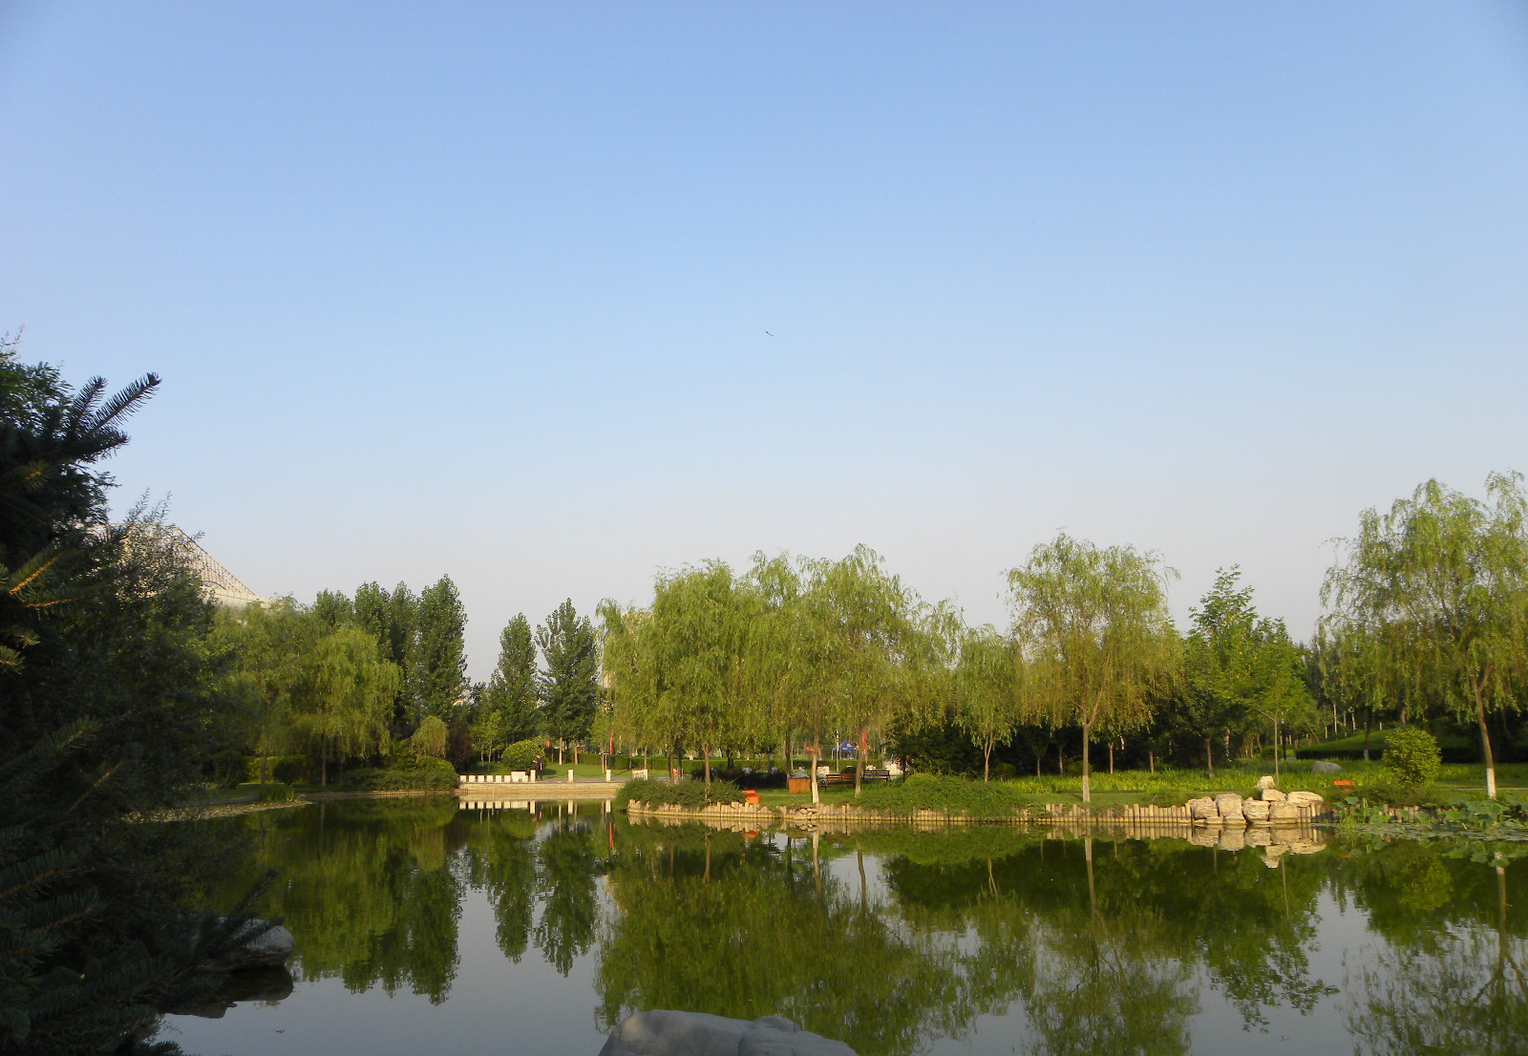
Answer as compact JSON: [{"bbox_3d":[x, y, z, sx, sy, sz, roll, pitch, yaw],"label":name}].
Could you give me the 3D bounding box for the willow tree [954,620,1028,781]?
[{"bbox_3d":[8.585,6.891,43.326,2.700,6.550,2.620,-3,-11,11],"label":"willow tree"}]

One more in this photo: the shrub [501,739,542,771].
[{"bbox_3d":[-17.357,16.328,82.633,2.950,2.280,2.950,2,-11,-12],"label":"shrub"}]

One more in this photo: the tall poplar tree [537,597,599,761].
[{"bbox_3d":[-15.823,12.368,92.476,4.810,13.380,4.570,1,-11,-10],"label":"tall poplar tree"}]

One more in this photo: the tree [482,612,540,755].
[{"bbox_3d":[-20.305,12.915,92.298,4.300,12.340,3.960,2,-11,-12],"label":"tree"}]

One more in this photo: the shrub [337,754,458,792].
[{"bbox_3d":[-24.980,16.745,78.547,7.950,2.480,4.000,3,-11,-17],"label":"shrub"}]

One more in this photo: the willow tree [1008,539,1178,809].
[{"bbox_3d":[12.293,5.066,42.976,6.390,9.920,6.200,-4,-11,16],"label":"willow tree"}]

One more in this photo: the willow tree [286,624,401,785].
[{"bbox_3d":[-28.175,11.876,77.227,7.250,10.840,7.250,3,-12,-19],"label":"willow tree"}]

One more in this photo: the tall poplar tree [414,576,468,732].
[{"bbox_3d":[-28.010,12.505,99.603,4.590,16.790,4.590,3,-11,-15],"label":"tall poplar tree"}]

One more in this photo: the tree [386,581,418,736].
[{"bbox_3d":[-30.557,12.307,96.955,3.100,15.780,3.100,3,-11,-17],"label":"tree"}]

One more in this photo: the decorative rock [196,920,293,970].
[{"bbox_3d":[-6.460,5.158,14.326,1.220,0.500,0.980,4,-12,-23],"label":"decorative rock"}]

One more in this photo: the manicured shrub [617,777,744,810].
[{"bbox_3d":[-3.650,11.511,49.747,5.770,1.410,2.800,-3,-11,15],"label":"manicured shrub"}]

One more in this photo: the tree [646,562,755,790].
[{"bbox_3d":[-2.780,6.566,50.075,4.780,10.290,4.780,0,-11,-3],"label":"tree"}]

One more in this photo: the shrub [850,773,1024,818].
[{"bbox_3d":[6.634,10.348,44.426,6.700,1.670,3.000,-4,-11,17],"label":"shrub"}]

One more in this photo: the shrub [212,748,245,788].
[{"bbox_3d":[-35.021,15.689,75.072,2.190,2.520,2.080,4,-12,-24],"label":"shrub"}]

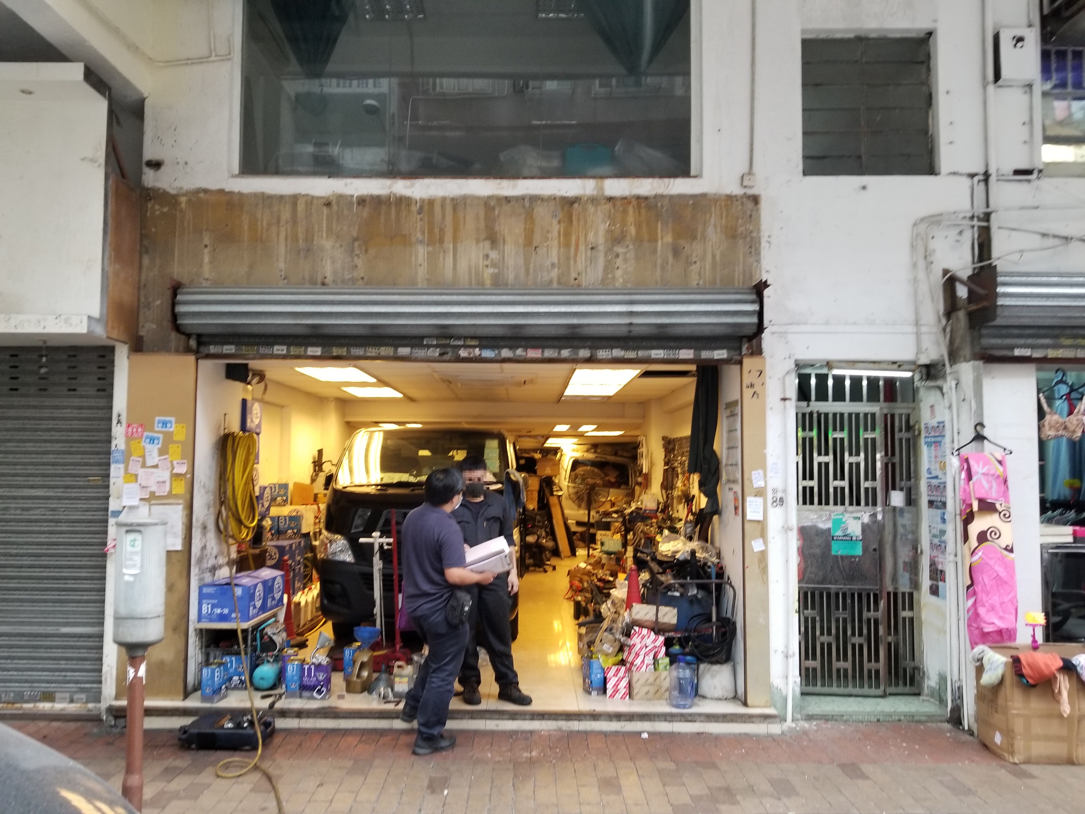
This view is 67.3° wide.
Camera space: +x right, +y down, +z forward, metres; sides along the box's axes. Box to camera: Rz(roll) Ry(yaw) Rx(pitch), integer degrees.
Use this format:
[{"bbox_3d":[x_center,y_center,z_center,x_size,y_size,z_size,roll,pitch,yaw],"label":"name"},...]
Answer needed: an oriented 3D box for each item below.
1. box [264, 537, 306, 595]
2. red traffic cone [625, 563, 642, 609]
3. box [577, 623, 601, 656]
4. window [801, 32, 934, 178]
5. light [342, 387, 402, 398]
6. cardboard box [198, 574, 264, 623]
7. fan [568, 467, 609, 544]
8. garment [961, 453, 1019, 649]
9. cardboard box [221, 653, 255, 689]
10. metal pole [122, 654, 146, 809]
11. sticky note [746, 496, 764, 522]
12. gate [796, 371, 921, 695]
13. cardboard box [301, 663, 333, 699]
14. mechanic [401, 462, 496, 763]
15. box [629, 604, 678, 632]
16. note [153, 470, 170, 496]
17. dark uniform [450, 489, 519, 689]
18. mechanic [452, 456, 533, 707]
[{"bbox_3d":[-2.764,1.677,8.527,0.370,0.520,0.680,0,-4,-1],"label":"box"},{"bbox_3d":[0.742,1.644,6.604,0.370,0.740,0.370,0,-3,0],"label":"red traffic cone"},{"bbox_3d":[0.410,1.950,6.849,0.270,0.240,0.300,0,-4,2],"label":"box"},{"bbox_3d":[2.250,-2.087,5.696,0.928,1.033,0.070,0,-3,0],"label":"window"},{"bbox_3d":[-1.704,-0.179,8.271,0.500,0.070,1.200,0,-4,-1],"label":"light"},{"bbox_3d":[-2.156,1.347,5.676,0.345,0.238,0.300,0,-3,0],"label":"cardboard box"},{"bbox_3d":[0.618,1.529,10.925,0.569,1.474,0.460,0,-3,0],"label":"fan"},{"bbox_3d":[2.782,0.890,5.080,0.330,1.200,0.100,0,-4,2],"label":"garment"},{"bbox_3d":[-2.107,1.818,5.628,0.165,0.240,0.100,1,-3,-3],"label":"cardboard box"},{"bbox_3d":[-1.991,1.623,3.970,0.082,0.840,0.082,0,-4,2],"label":"metal pole"},{"bbox_3d":[1.397,0.667,5.351,0.107,0.152,0.004,0,-3,0],"label":"sticky note"},{"bbox_3d":[2.258,0.897,5.862,0.920,2.315,0.060,0,-3,0],"label":"gate"},{"bbox_3d":[-1.492,1.815,5.422,0.185,0.230,0.100,0,-3,0],"label":"cardboard box"},{"bbox_3d":[-0.606,1.233,5.060,0.500,1.700,0.480,3,-5,-30],"label":"mechanic"},{"bbox_3d":[0.785,1.481,5.768,0.320,0.130,0.130,6,-41,1],"label":"box"},{"bbox_3d":[-2.530,0.504,5.411,0.105,0.170,0.010,0,-4,2],"label":"note"},{"bbox_3d":[-0.395,1.218,5.460,0.460,1.330,0.320,0,-4,6],"label":"dark uniform"},{"bbox_3d":[-0.371,1.140,5.458,0.500,1.650,0.380,0,-4,6],"label":"mechanic"}]

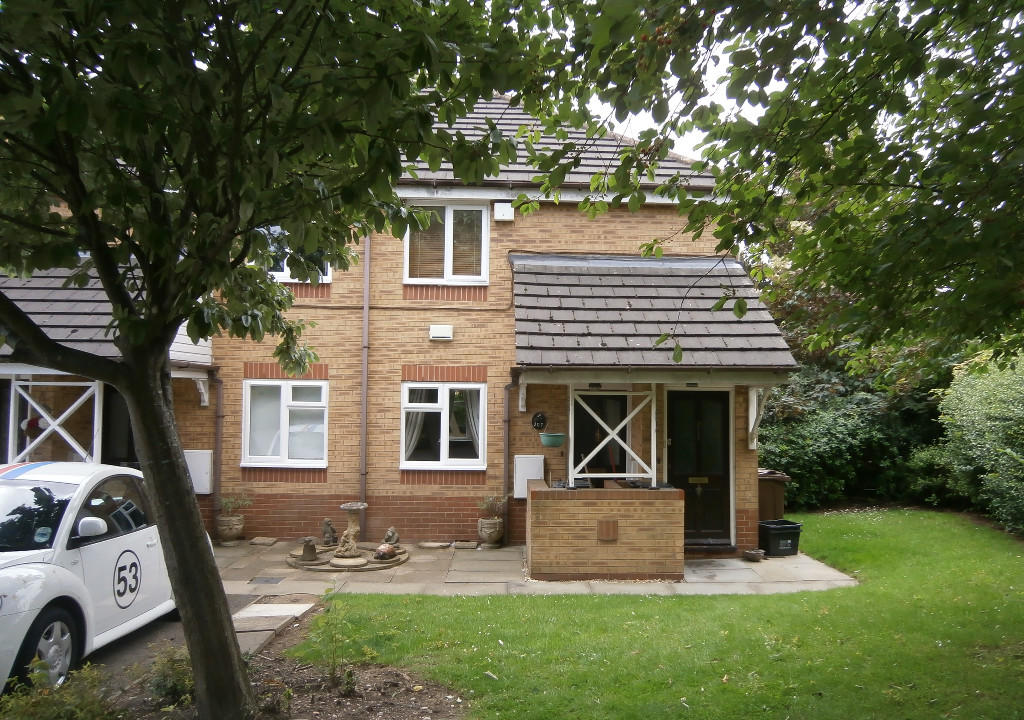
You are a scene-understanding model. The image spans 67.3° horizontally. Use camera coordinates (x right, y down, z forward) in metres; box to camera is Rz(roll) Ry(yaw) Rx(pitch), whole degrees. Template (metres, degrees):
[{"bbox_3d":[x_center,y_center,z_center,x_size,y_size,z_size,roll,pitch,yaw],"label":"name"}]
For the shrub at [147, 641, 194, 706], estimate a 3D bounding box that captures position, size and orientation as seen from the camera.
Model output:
[{"bbox_3d":[-2.163,2.010,4.930,0.400,0.440,0.380,1,-3,-3],"label":"shrub"}]

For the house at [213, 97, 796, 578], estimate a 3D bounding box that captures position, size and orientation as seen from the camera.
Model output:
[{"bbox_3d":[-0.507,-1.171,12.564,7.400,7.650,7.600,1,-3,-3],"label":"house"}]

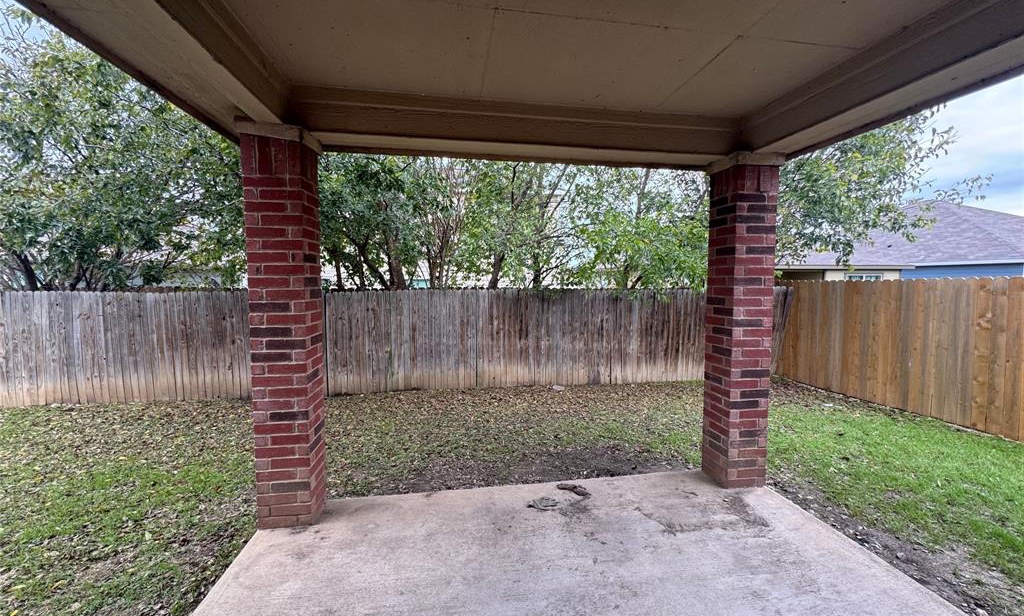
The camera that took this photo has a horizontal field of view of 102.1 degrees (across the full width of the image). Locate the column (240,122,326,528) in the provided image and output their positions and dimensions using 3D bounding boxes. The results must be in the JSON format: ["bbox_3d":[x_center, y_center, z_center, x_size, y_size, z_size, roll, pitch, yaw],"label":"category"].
[{"bbox_3d":[-1.469,0.173,2.724,0.326,2.455,0.320,-1,4,-9],"label":"column"}]

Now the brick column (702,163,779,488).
[{"bbox_3d":[1.760,0.153,3.228,0.326,2.420,0.320,-1,4,-9],"label":"brick column"}]

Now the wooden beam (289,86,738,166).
[{"bbox_3d":[0.127,-1.242,2.906,3.050,0.275,0.270,-1,4,-9],"label":"wooden beam"}]

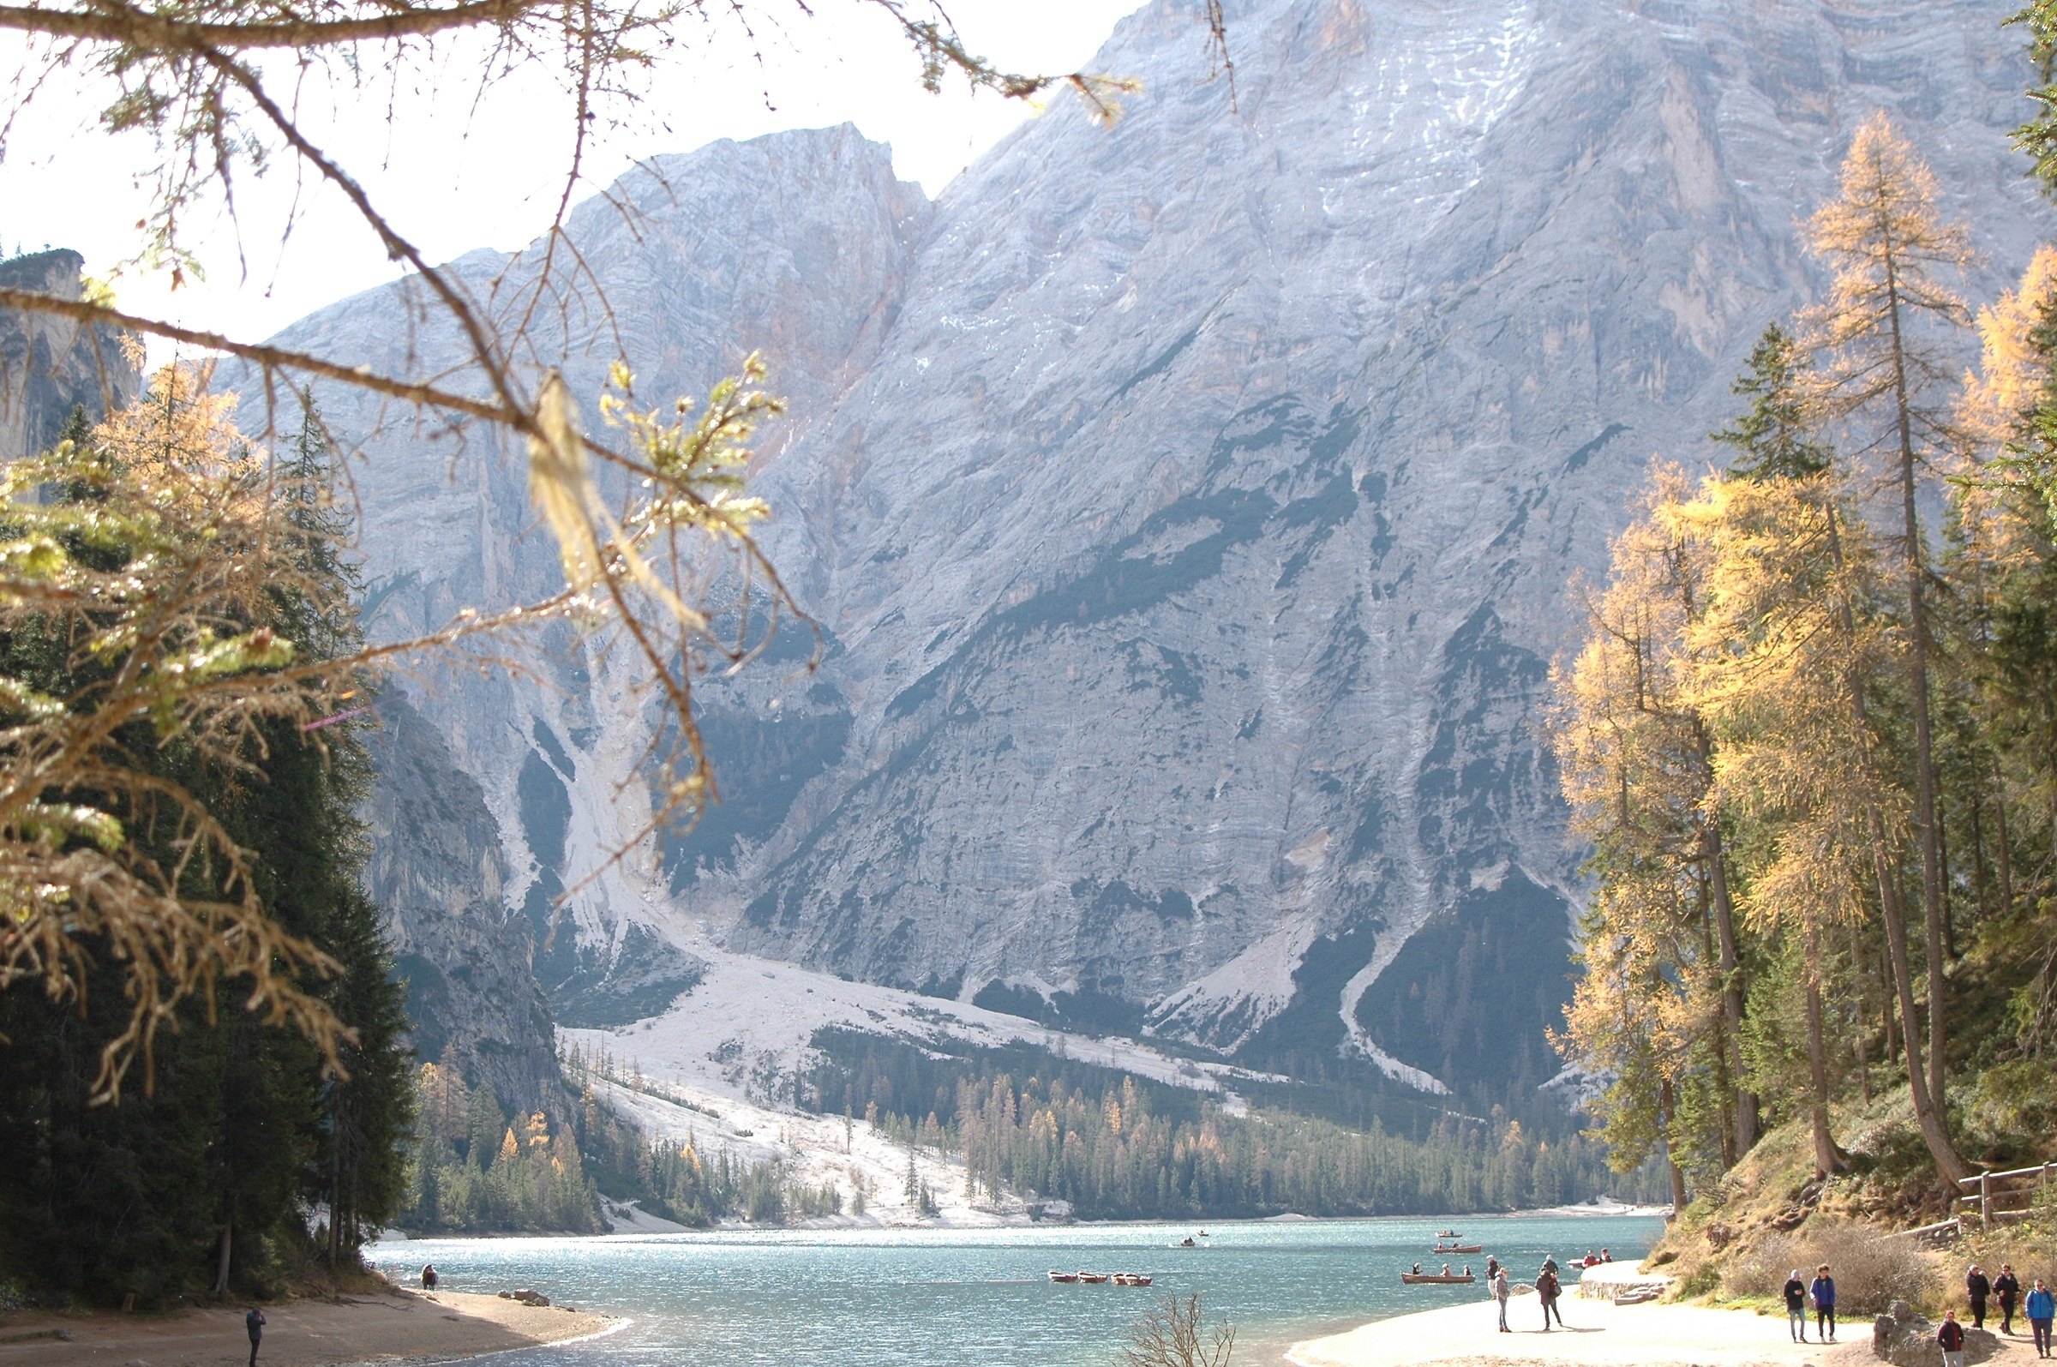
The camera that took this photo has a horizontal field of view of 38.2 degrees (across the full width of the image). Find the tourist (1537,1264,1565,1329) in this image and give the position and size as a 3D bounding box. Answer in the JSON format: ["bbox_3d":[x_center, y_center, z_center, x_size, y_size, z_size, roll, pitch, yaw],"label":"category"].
[{"bbox_3d":[13.897,16.415,79.146,0.600,1.696,0.500,-1,-10,5],"label":"tourist"}]

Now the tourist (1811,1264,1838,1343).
[{"bbox_3d":[18.293,14.310,68.453,0.530,1.774,0.380,-1,-10,5],"label":"tourist"}]

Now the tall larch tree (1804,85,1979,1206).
[{"bbox_3d":[25.900,-1.491,87.549,5.400,32.010,5.400,0,-10,0],"label":"tall larch tree"}]

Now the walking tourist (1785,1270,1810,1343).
[{"bbox_3d":[17.665,14.366,68.442,0.470,1.654,0.380,3,-10,-18],"label":"walking tourist"}]

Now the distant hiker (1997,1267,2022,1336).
[{"bbox_3d":[24.310,15.315,73.648,0.540,1.718,0.440,2,-10,-10],"label":"distant hiker"}]

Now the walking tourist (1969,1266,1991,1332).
[{"bbox_3d":[24.528,15.865,76.642,0.500,1.646,0.380,0,-10,0],"label":"walking tourist"}]

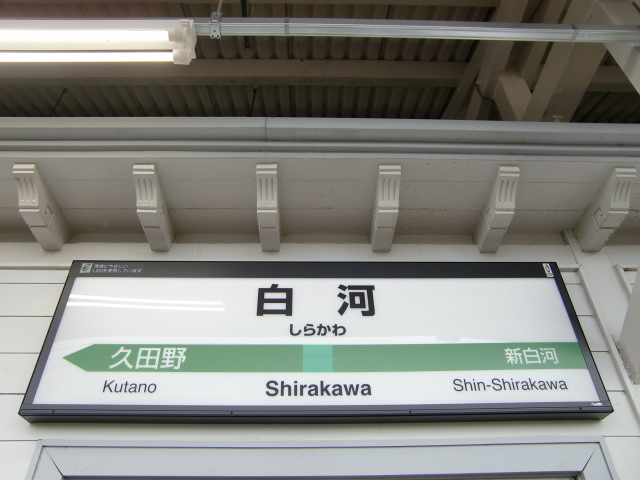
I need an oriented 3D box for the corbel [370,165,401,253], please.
[{"bbox_3d":[0.265,-0.113,2.079,0.074,0.103,0.389,0,-40,-1],"label":"corbel"}]

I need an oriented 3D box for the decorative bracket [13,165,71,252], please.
[{"bbox_3d":[-1.105,-0.117,2.044,0.074,0.103,0.389,0,-40,-1],"label":"decorative bracket"}]

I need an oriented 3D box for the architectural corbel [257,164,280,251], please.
[{"bbox_3d":[-0.202,-0.114,2.067,0.074,0.103,0.389,0,-40,-1],"label":"architectural corbel"}]

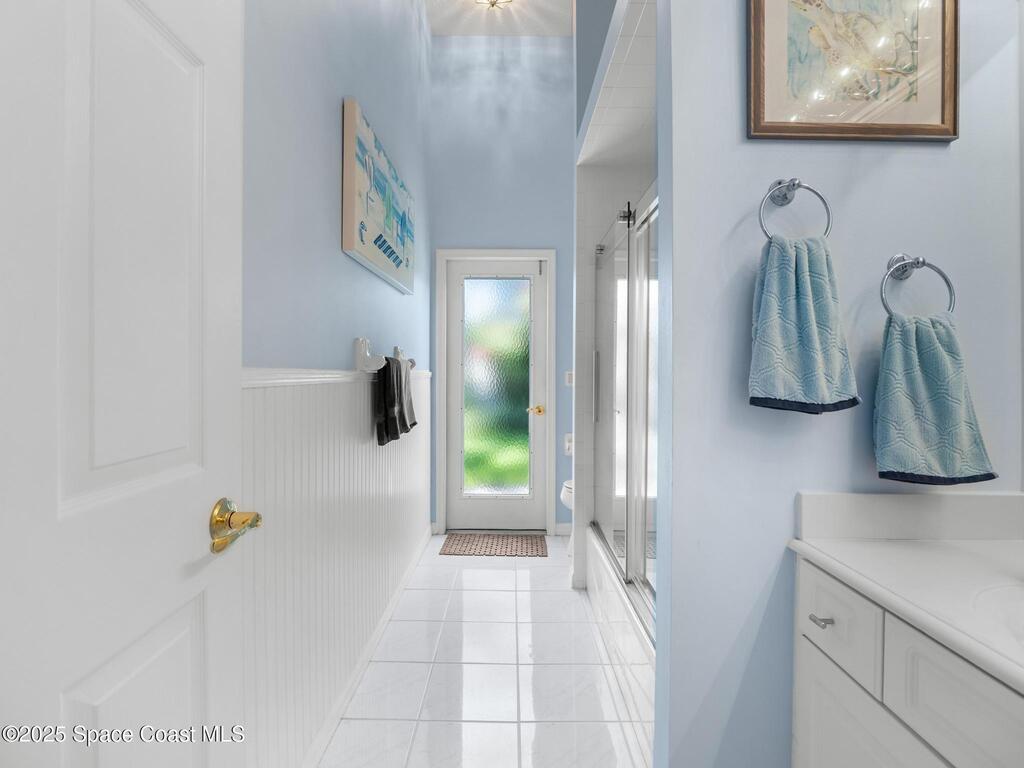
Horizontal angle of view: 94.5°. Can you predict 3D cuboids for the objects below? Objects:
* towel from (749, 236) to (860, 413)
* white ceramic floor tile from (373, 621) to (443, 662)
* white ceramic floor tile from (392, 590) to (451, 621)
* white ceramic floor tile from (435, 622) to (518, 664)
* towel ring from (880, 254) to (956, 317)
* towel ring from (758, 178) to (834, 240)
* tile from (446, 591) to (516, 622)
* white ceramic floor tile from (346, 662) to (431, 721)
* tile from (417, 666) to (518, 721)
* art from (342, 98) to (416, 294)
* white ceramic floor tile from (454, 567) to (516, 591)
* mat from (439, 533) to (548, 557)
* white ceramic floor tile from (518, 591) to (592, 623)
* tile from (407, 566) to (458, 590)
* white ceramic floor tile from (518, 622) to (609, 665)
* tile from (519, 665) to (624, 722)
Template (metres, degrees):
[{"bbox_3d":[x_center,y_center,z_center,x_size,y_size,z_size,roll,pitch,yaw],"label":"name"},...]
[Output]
[{"bbox_3d":[0.609,-0.123,0.985,0.226,0.360,0.070,0,1,0],"label":"towel"},{"bbox_3d":[-0.458,1.157,2.126,0.270,0.010,0.325,0,1,0],"label":"white ceramic floor tile"},{"bbox_3d":[-0.458,1.149,2.450,0.270,0.010,0.325,0,1,0],"label":"white ceramic floor tile"},{"bbox_3d":[-0.151,1.157,2.116,0.351,0.010,0.317,0,2,0],"label":"white ceramic floor tile"},{"bbox_3d":[0.860,-0.192,1.005,0.160,0.175,0.065,0,1,0],"label":"towel ring"},{"bbox_3d":[0.660,-0.386,1.120,0.173,0.184,0.075,0,2,0],"label":"towel ring"},{"bbox_3d":[-0.151,1.146,2.433,0.351,0.010,0.317,0,2,0],"label":"tile"},{"bbox_3d":[-0.458,1.166,1.801,0.270,0.010,0.325,0,1,0],"label":"white ceramic floor tile"},{"bbox_3d":[-0.149,1.168,1.801,0.345,0.010,0.325,0,1,0],"label":"tile"},{"bbox_3d":[-0.567,-0.741,2.137,0.045,0.525,0.970,0,1,0],"label":"art"},{"bbox_3d":[-0.151,1.134,2.751,0.351,0.010,0.317,0,2,0],"label":"white ceramic floor tile"},{"bbox_3d":[-0.114,1.104,3.274,0.707,0.012,0.390,0,2,0],"label":"mat"},{"bbox_3d":[0.200,1.148,2.434,0.351,0.010,0.317,0,2,0],"label":"white ceramic floor tile"},{"bbox_3d":[-0.459,1.133,2.750,0.264,0.010,0.317,0,2,0],"label":"tile"},{"bbox_3d":[0.201,1.162,2.126,0.345,0.010,0.325,0,1,0],"label":"white ceramic floor tile"},{"bbox_3d":[0.201,1.171,1.800,0.351,0.010,0.317,0,2,0],"label":"tile"}]

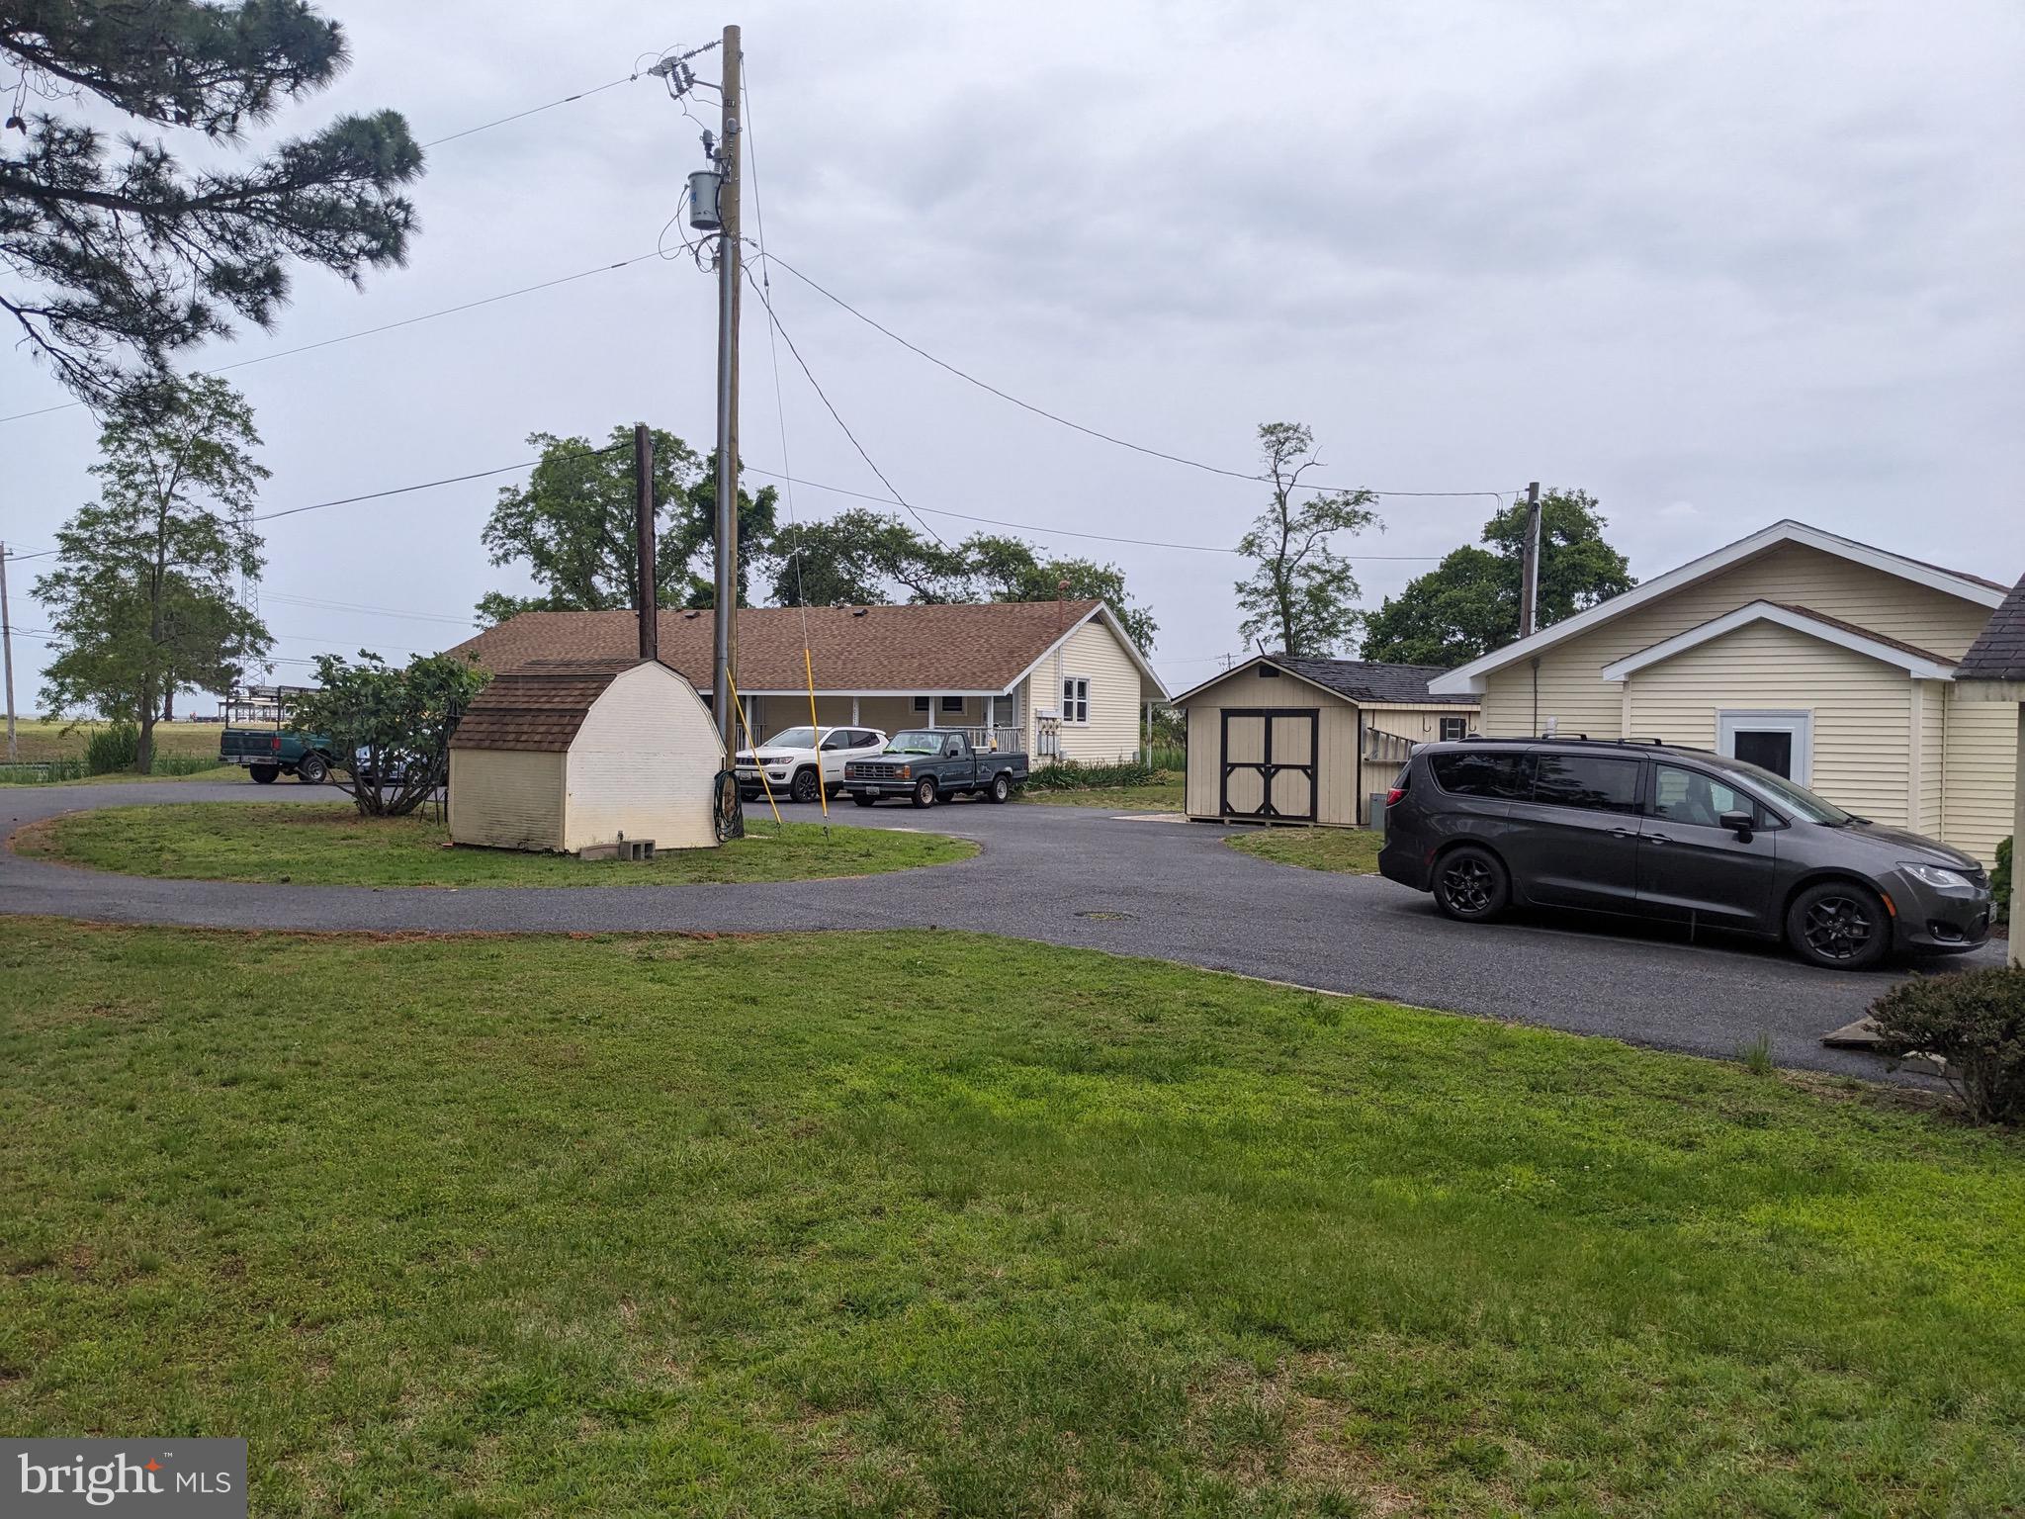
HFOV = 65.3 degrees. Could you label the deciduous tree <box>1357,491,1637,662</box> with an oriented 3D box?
[{"bbox_3d":[16.325,-4.132,52.931,8.950,9.680,8.800,1,1,17],"label":"deciduous tree"}]

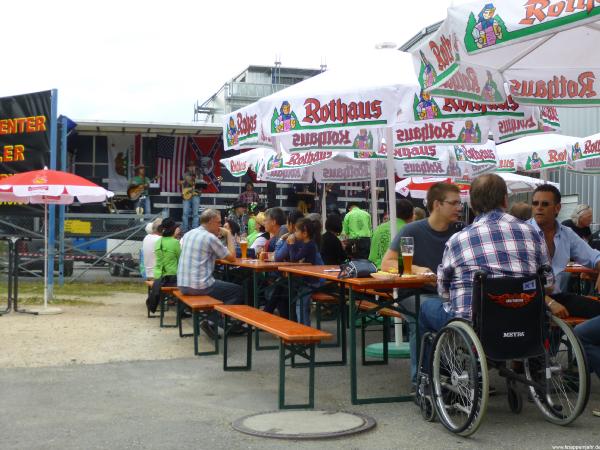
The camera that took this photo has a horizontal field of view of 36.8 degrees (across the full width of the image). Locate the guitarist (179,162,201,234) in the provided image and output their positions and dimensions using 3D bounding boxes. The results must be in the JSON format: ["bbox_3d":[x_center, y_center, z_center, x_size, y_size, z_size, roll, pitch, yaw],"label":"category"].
[{"bbox_3d":[-2.709,-0.685,22.300,0.600,1.790,0.450,-1,-1,-5],"label":"guitarist"}]

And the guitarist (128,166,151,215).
[{"bbox_3d":[-4.096,-0.663,23.000,0.600,1.740,0.450,0,-1,-14],"label":"guitarist"}]

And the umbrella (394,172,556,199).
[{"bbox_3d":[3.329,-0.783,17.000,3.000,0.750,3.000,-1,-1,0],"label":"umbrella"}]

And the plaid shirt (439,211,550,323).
[{"bbox_3d":[1.069,0.222,4.930,0.560,0.630,0.420,0,-1,-18],"label":"plaid shirt"}]

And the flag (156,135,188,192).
[{"bbox_3d":[-3.395,-1.627,24.000,0.900,1.500,0.050,-1,-1,-21],"label":"flag"}]

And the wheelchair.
[{"bbox_3d":[1.049,0.643,4.930,0.650,0.880,1.020,-1,-1,-17],"label":"wheelchair"}]

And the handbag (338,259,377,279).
[{"bbox_3d":[0.357,0.270,5.600,0.220,0.120,0.140,-1,-1,6],"label":"handbag"}]

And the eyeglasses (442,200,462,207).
[{"bbox_3d":[0.950,-0.134,5.650,0.140,0.040,0.140,-1,-1,12],"label":"eyeglasses"}]

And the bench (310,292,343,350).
[{"bbox_3d":[0.077,0.913,9.174,0.260,0.480,2.200,-1,-1,-14],"label":"bench"}]

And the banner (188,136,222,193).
[{"bbox_3d":[-2.527,-1.618,24.100,0.920,1.500,0.050,-1,-1,-6],"label":"banner"}]

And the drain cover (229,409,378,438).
[{"bbox_3d":[0.025,1.095,4.971,0.780,0.040,0.780,-1,-1,0],"label":"drain cover"}]

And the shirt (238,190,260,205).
[{"bbox_3d":[-1.286,-0.637,22.500,0.570,0.520,0.300,-1,-1,-11],"label":"shirt"}]

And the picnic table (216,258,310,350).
[{"bbox_3d":[-0.410,0.773,9.075,0.500,0.770,2.200,-1,-1,-15],"label":"picnic table"}]

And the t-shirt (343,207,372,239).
[{"bbox_3d":[0.931,-0.041,14.600,0.470,0.540,0.290,-1,-1,-12],"label":"t-shirt"}]

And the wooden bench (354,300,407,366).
[{"bbox_3d":[0.790,0.860,6.356,0.260,0.480,2.200,-1,-1,-14],"label":"wooden bench"}]

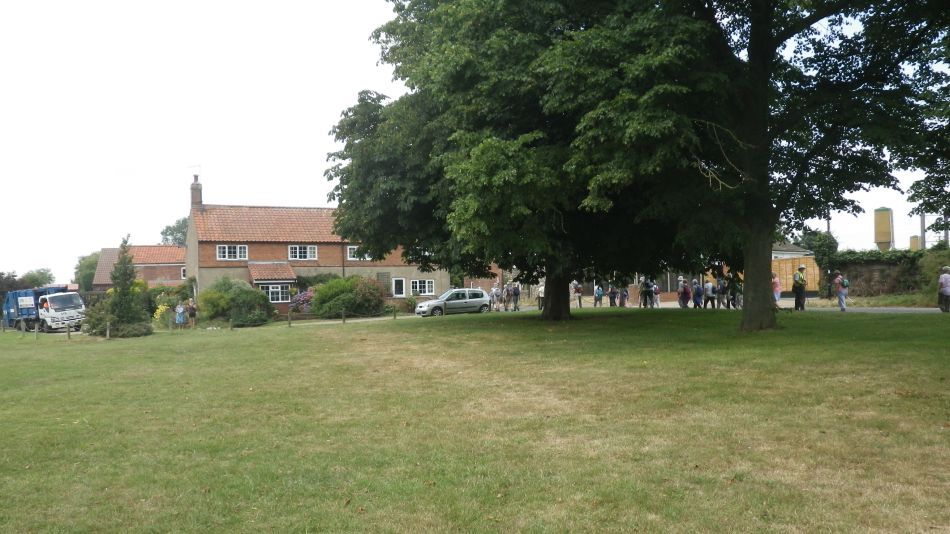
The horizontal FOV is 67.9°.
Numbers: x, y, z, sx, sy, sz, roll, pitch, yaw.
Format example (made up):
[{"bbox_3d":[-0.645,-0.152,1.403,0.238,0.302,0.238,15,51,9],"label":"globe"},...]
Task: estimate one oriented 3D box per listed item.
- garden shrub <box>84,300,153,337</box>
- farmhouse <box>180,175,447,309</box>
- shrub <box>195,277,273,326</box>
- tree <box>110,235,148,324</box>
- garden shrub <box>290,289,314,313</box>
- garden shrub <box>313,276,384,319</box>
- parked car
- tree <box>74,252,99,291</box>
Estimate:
[{"bbox_3d":[-15.065,2.145,29.800,2.750,1.458,2.500,-1,-1,-27],"label":"garden shrub"},{"bbox_3d":[-9.493,-1.178,44.721,15.460,8.471,6.700,-1,-1,-27],"label":"farmhouse"},{"bbox_3d":[-12.671,1.784,37.000,3.950,2.518,3.000,-1,-1,-19],"label":"shrub"},{"bbox_3d":[-15.188,0.659,31.000,1.600,4.176,1.600,-1,-1,-26],"label":"tree"},{"bbox_3d":[-9.485,1.922,39.000,1.400,1.466,1.300,-1,-1,-14],"label":"garden shrub"},{"bbox_3d":[-6.996,1.673,39.000,3.850,2.240,3.000,-1,-1,-10],"label":"garden shrub"},{"bbox_3d":[-1.070,1.770,35.400,3.800,1.420,1.650,-3,0,-20],"label":"parked car"},{"bbox_3d":[-38.166,1.340,70.000,4.200,5.559,4.000,-1,-1,-29],"label":"tree"}]

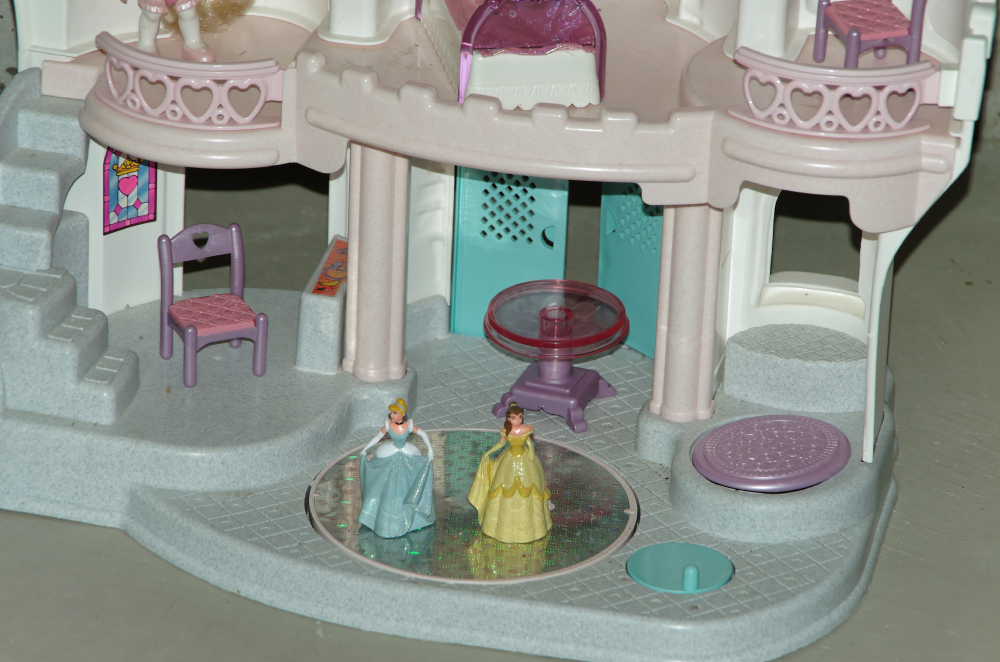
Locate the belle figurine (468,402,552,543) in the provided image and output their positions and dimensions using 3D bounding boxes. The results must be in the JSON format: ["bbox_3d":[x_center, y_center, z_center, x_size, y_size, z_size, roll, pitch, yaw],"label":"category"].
[{"bbox_3d":[0.007,0.083,3.457,0.052,0.086,0.044,2,27,0],"label":"belle figurine"}]

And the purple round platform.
[{"bbox_3d":[0.170,0.077,3.502,0.099,0.010,0.099,-1,26,0],"label":"purple round platform"}]

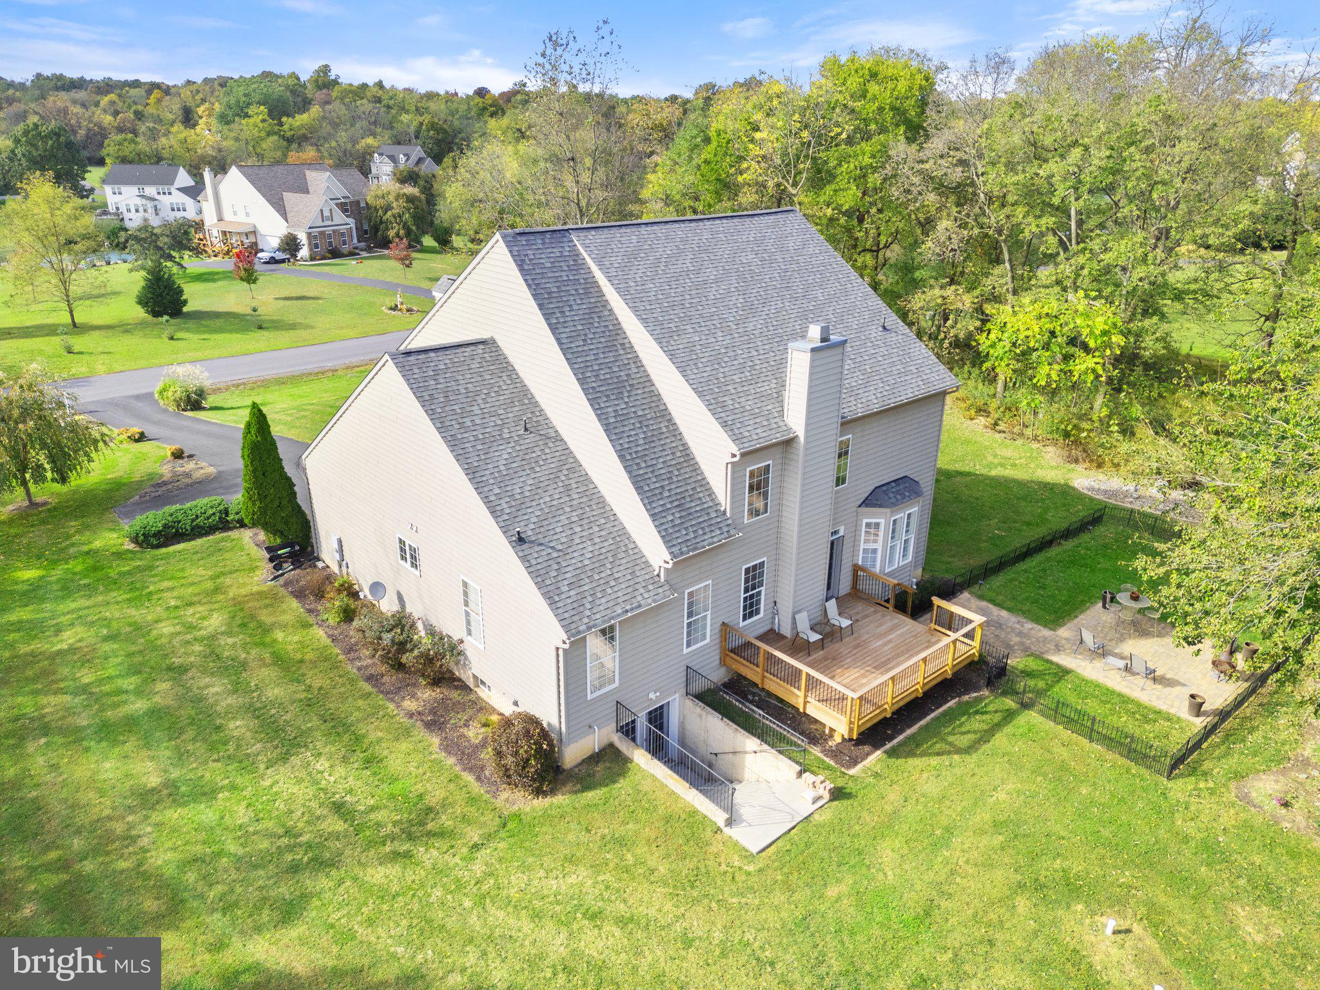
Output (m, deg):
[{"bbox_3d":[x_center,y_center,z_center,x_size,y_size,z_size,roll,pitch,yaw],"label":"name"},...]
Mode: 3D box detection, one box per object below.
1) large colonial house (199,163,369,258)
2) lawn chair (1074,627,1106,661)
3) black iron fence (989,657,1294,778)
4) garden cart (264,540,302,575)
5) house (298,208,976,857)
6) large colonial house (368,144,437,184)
[{"bbox_3d":[-42.756,-34.462,109.102,22.500,9.400,15.700,17,27,34],"label":"large colonial house"},{"bbox_3d":[11.645,3.990,24.624,0.650,0.830,0.580,-10,24,-24],"label":"lawn chair"},{"bbox_3d":[12.435,4.412,23.685,7.050,0.780,4.600,-18,29,-38],"label":"black iron fence"},{"bbox_3d":[-11.912,1.961,28.956,1.100,0.620,0.600,-18,29,-38],"label":"garden cart"},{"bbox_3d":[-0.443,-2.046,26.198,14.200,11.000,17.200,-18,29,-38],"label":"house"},{"bbox_3d":[-77.740,-99.502,277.439,17.300,11.700,12.500,8,23,18],"label":"large colonial house"}]

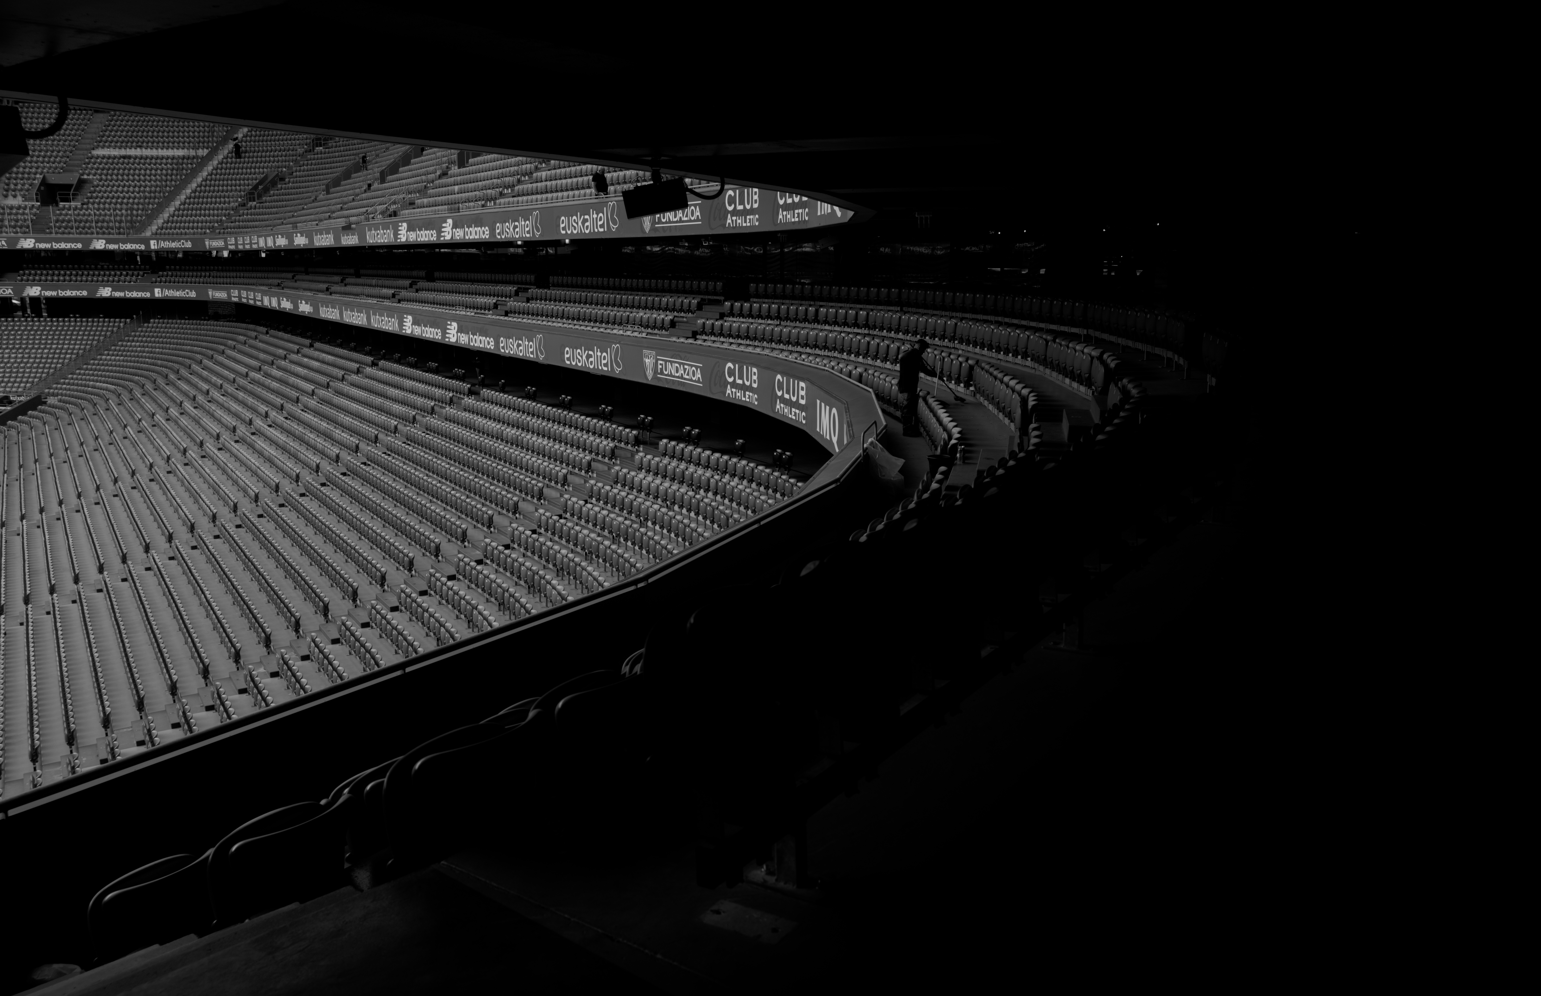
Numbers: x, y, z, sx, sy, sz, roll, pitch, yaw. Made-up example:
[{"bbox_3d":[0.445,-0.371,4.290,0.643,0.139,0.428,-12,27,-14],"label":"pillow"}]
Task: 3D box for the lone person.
[{"bbox_3d":[2.611,-1.944,21.310,0.620,1.700,0.520,-4,12,-20],"label":"lone person"}]

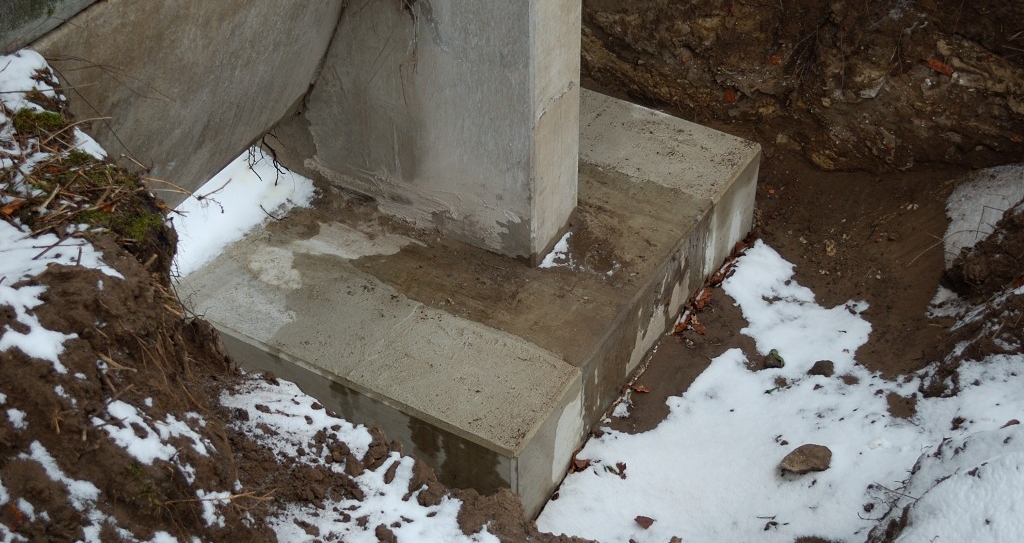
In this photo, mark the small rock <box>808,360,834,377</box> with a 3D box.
[{"bbox_3d":[0.907,0.284,4.247,0.078,0.046,0.062,-1,40,0],"label":"small rock"}]

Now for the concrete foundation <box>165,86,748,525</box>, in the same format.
[{"bbox_3d":[-0.242,-0.065,4.454,1.484,0.376,1.505,21,45,23],"label":"concrete foundation"}]

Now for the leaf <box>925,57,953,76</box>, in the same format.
[{"bbox_3d":[1.460,-0.702,4.963,0.090,0.045,0.035,-1,40,0],"label":"leaf"}]

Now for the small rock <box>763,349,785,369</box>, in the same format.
[{"bbox_3d":[0.772,0.260,4.277,0.064,0.048,0.058,-1,40,0],"label":"small rock"}]

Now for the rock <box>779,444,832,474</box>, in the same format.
[{"bbox_3d":[0.808,0.514,3.983,0.150,0.068,0.100,-1,40,0],"label":"rock"}]

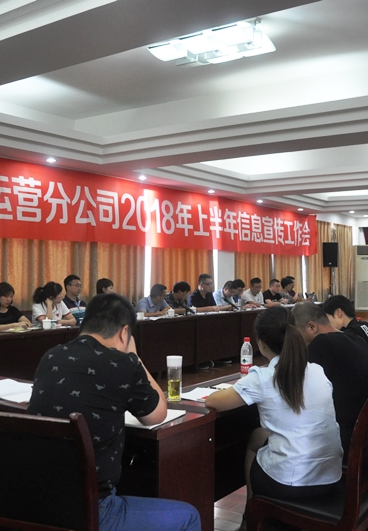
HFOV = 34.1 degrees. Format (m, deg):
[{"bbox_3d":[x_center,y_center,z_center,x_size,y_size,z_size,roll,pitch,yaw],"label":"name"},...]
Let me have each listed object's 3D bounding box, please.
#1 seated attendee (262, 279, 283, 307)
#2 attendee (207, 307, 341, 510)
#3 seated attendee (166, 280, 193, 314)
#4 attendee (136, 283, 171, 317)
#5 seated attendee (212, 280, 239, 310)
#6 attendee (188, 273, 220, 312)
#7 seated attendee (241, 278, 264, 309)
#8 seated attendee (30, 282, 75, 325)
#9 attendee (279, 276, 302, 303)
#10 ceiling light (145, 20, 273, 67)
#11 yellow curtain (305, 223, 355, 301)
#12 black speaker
[{"bbox_3d":[1.741,0.861,11.105,0.780,1.230,0.550,1,0,29],"label":"seated attendee"},{"bbox_3d":[0.373,0.820,2.830,0.540,1.260,0.800,1,0,-38],"label":"attendee"},{"bbox_3d":[-0.011,0.838,8.535,0.780,1.200,0.520,1,0,32],"label":"seated attendee"},{"bbox_3d":[-0.267,0.840,8.128,0.800,1.190,0.540,1,0,32],"label":"attendee"},{"bbox_3d":[0.798,0.855,9.825,0.750,1.200,0.540,1,0,27],"label":"seated attendee"},{"bbox_3d":[0.371,0.786,9.307,0.800,1.310,0.550,1,0,30],"label":"attendee"},{"bbox_3d":[1.345,0.847,10.565,0.780,1.240,0.570,1,0,37],"label":"seated attendee"},{"bbox_3d":[-1.480,0.773,6.465,0.720,1.220,0.520,1,0,27],"label":"seated attendee"},{"bbox_3d":[2.079,0.864,11.552,0.780,1.240,0.530,1,0,29],"label":"attendee"},{"bbox_3d":[0.243,-1.825,4.971,0.980,0.180,0.600,1,0,36],"label":"ceiling light"},{"bbox_3d":[3.465,0.171,14.259,0.180,2.340,2.800,1,0,37],"label":"yellow curtain"},{"bbox_3d":[3.224,-0.234,13.193,0.340,0.550,0.330,1,0,14],"label":"black speaker"}]

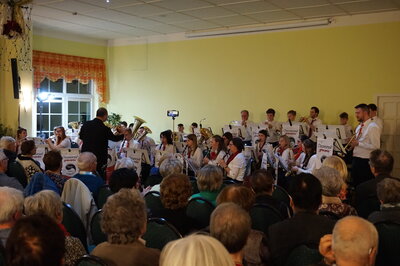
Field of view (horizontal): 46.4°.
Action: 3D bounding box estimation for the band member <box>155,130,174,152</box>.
[{"bbox_3d":[-0.770,0.603,9.001,0.500,1.280,0.720,3,3,37],"label":"band member"}]

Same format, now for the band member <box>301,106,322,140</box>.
[{"bbox_3d":[2.019,0.409,8.502,0.550,1.757,0.500,3,3,41],"label":"band member"}]

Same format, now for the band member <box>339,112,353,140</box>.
[{"bbox_3d":[2.877,0.444,9.275,0.400,1.690,0.460,-1,3,-41],"label":"band member"}]

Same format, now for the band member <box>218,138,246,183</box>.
[{"bbox_3d":[0.398,0.718,6.973,0.720,1.270,0.500,0,3,-22],"label":"band member"}]

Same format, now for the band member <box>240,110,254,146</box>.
[{"bbox_3d":[1.038,0.351,10.461,0.500,1.710,0.400,2,3,25],"label":"band member"}]

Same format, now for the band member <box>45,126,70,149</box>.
[{"bbox_3d":[-2.571,0.575,8.185,0.580,1.371,0.780,2,3,23],"label":"band member"}]

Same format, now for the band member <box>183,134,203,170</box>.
[{"bbox_3d":[-0.301,0.664,7.756,0.780,1.275,0.520,-1,3,-26],"label":"band member"}]

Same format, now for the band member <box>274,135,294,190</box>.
[{"bbox_3d":[1.361,0.684,8.189,0.720,1.260,0.500,-1,3,-34],"label":"band member"}]

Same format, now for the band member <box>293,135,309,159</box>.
[{"bbox_3d":[1.521,0.681,7.659,0.780,1.283,0.520,-1,3,-23],"label":"band member"}]

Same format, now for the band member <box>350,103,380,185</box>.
[{"bbox_3d":[2.310,0.496,6.580,0.420,1.810,0.520,0,3,-20],"label":"band member"}]

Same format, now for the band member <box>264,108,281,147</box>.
[{"bbox_3d":[1.327,0.410,8.753,0.520,1.719,0.450,2,3,23],"label":"band member"}]

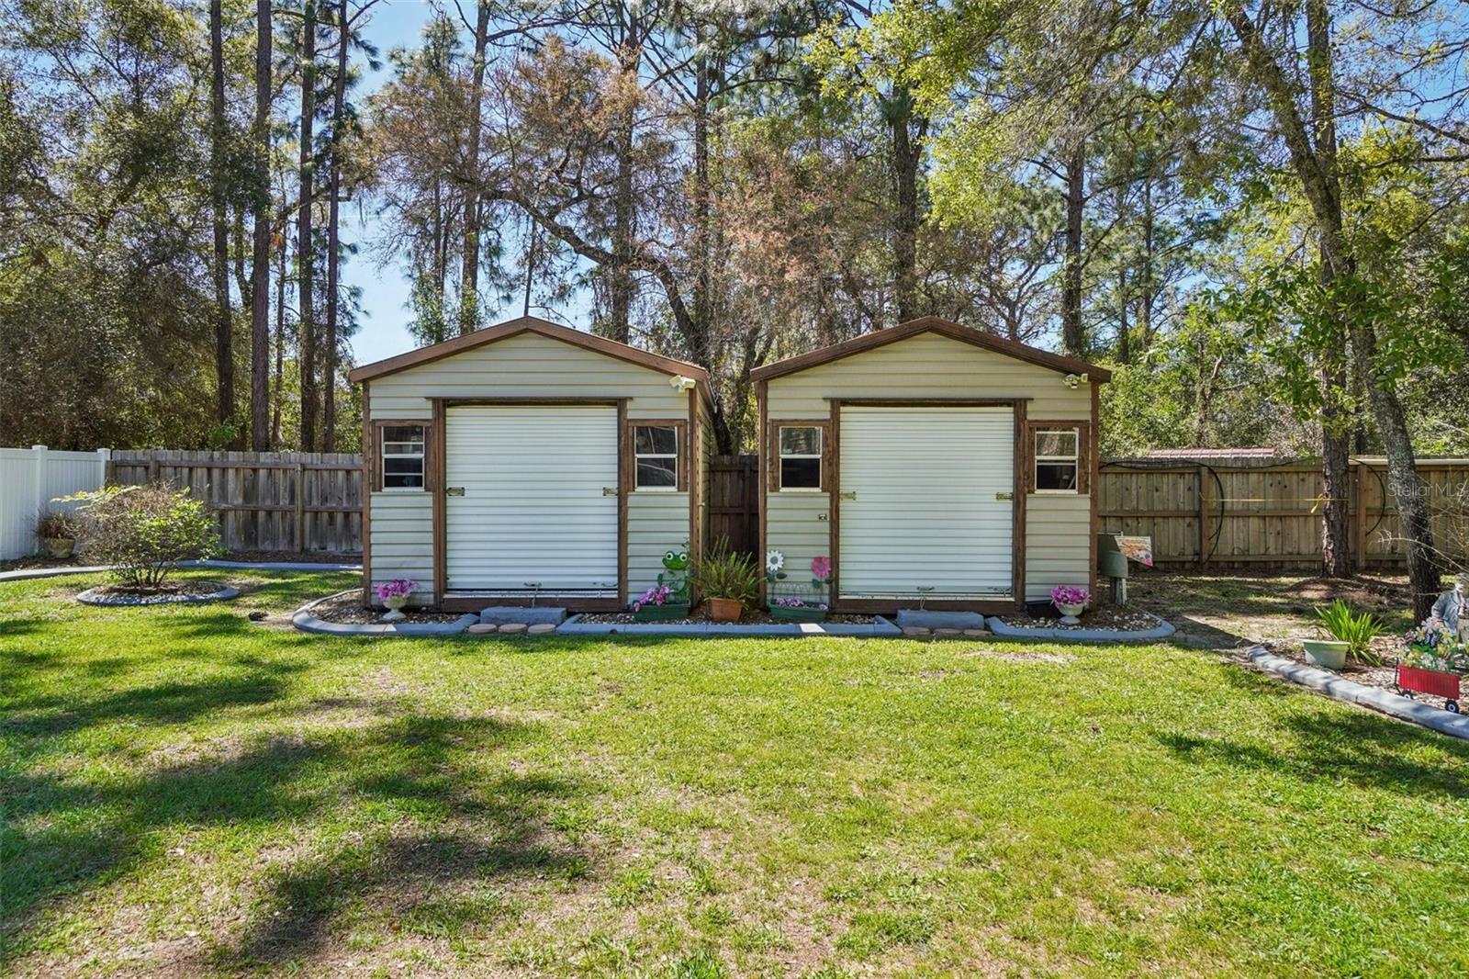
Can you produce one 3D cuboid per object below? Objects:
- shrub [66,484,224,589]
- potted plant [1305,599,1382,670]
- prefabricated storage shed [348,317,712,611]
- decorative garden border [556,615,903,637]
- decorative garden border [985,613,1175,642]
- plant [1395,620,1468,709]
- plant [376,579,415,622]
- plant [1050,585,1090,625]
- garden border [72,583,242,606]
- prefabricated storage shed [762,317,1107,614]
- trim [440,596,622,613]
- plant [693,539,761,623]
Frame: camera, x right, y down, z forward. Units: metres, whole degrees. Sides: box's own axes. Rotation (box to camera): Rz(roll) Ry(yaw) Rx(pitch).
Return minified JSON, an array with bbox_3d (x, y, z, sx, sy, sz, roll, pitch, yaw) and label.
[{"bbox_3d":[-7.270,0.580,11.100,1.800,1.270,1.650,0,1,0],"label":"shrub"},{"bbox_3d":[4.580,1.091,6.750,0.530,0.510,0.430,0,1,0],"label":"potted plant"},{"bbox_3d":[-2.155,-0.305,11.840,3.780,3.140,4.730,0,1,0],"label":"prefabricated storage shed"},{"bbox_3d":[-0.050,1.314,8.660,3.240,0.090,0.700,0,1,0],"label":"decorative garden border"},{"bbox_3d":[3.300,1.314,8.720,1.680,0.090,1.100,0,1,0],"label":"decorative garden border"},{"bbox_3d":[4.410,1.100,5.640,0.250,0.540,0.390,0,1,-25],"label":"plant"},{"bbox_3d":[-3.380,1.095,8.950,0.380,0.410,0.350,0,1,0],"label":"plant"},{"bbox_3d":[3.255,1.118,8.700,0.360,0.380,0.360,0,1,0],"label":"plant"},{"bbox_3d":[-6.970,1.253,10.950,1.720,0.090,1.650,0,1,0],"label":"garden border"},{"bbox_3d":[2.122,-0.296,11.529,3.740,3.110,4.300,0,1,2],"label":"prefabricated storage shed"},{"bbox_3d":[-2.150,1.216,9.470,1.910,0.170,0.060,0,1,0],"label":"trim"},{"bbox_3d":[-0.068,0.904,8.900,0.660,0.810,0.600,0,1,0],"label":"plant"}]

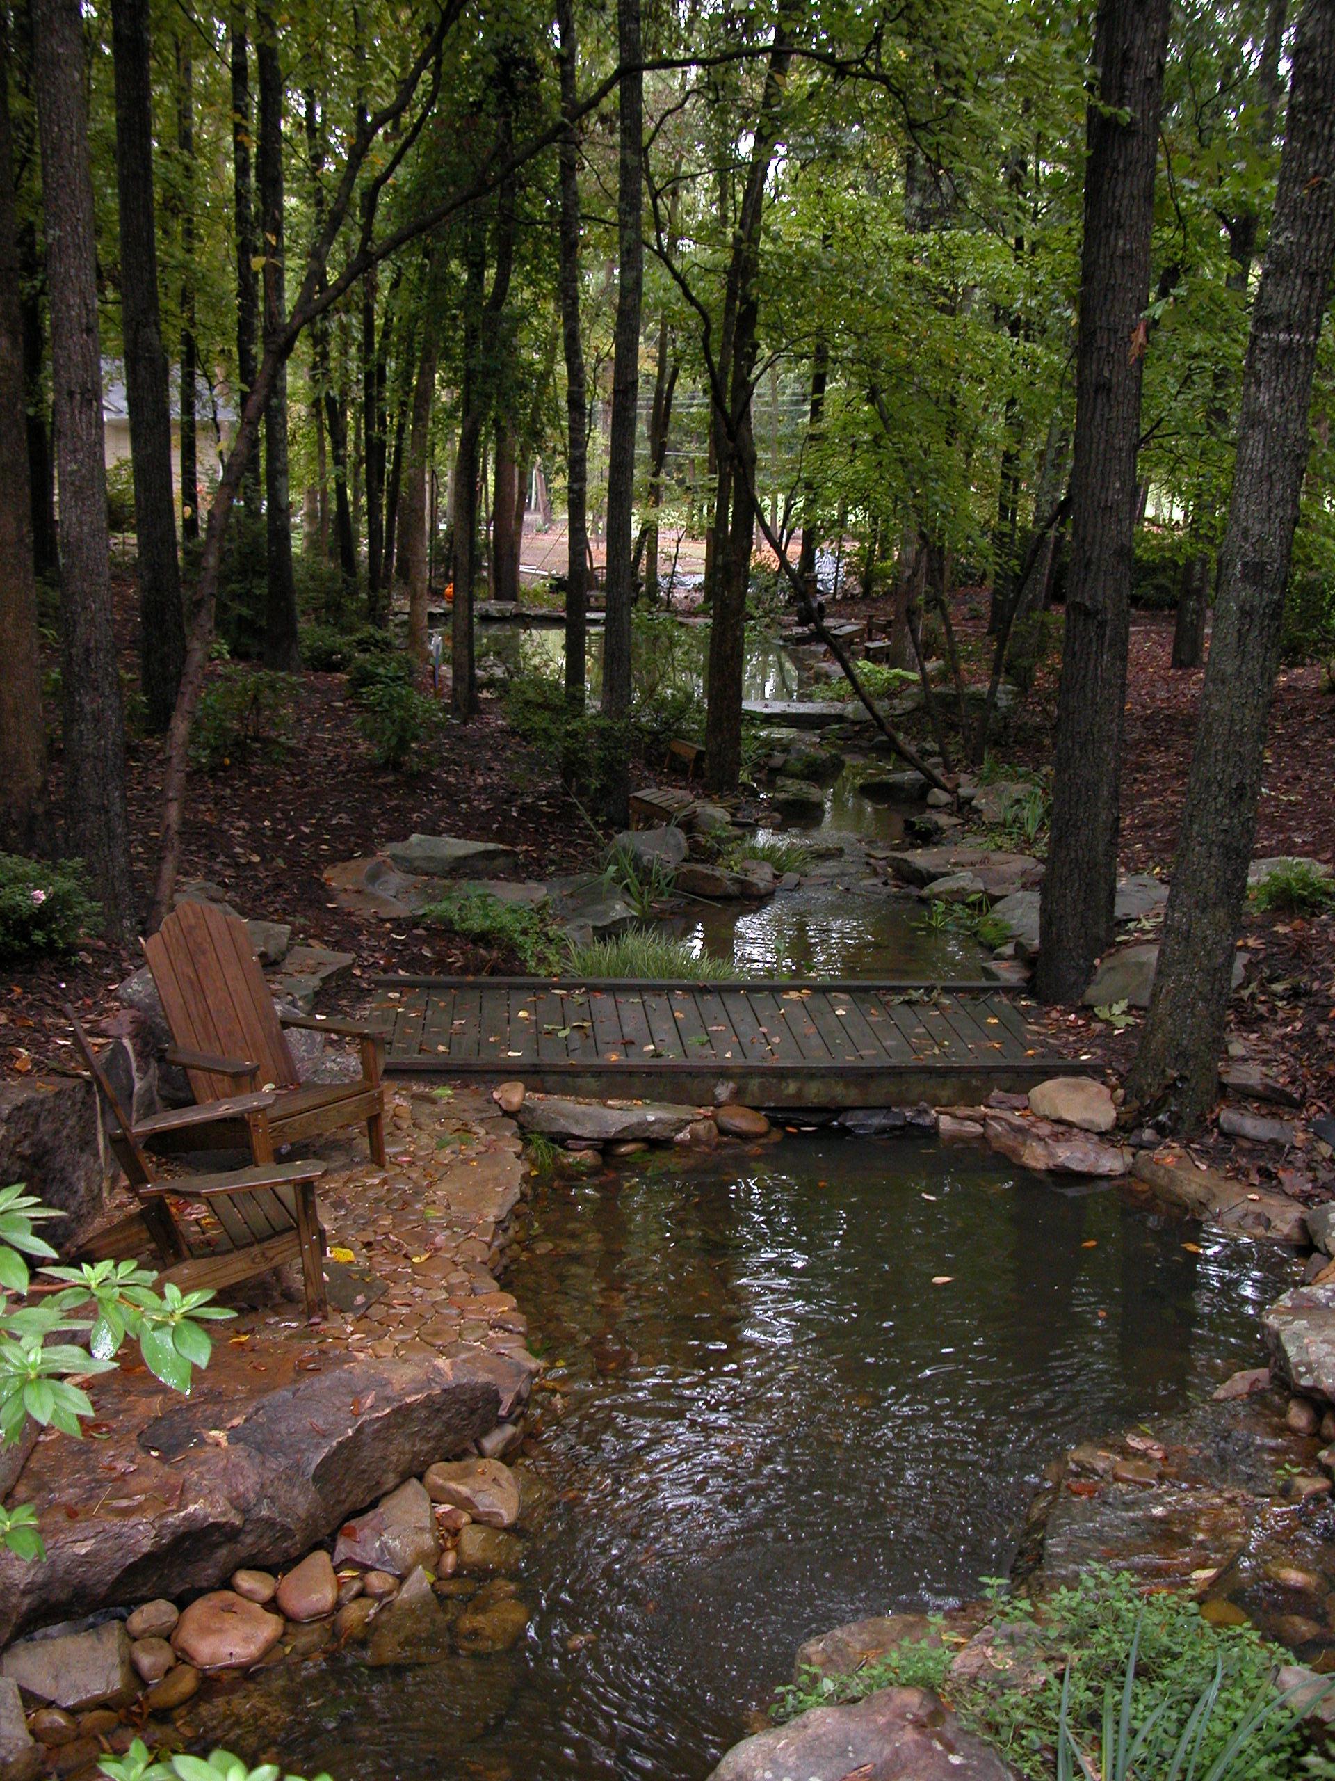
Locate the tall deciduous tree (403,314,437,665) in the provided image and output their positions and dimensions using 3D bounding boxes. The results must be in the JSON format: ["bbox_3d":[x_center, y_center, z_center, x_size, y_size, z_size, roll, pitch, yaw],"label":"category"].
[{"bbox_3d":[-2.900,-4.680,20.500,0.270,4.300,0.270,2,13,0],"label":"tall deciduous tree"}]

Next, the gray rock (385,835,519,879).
[{"bbox_3d":[-1.418,-0.238,11.586,0.857,0.217,0.463,1,14,-6],"label":"gray rock"}]

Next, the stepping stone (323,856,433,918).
[{"bbox_3d":[-1.875,-0.027,11.332,0.660,0.200,0.800,1,14,0],"label":"stepping stone"}]

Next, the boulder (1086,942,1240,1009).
[{"bbox_3d":[2.720,0.470,9.600,0.840,0.300,0.500,2,13,0],"label":"boulder"}]

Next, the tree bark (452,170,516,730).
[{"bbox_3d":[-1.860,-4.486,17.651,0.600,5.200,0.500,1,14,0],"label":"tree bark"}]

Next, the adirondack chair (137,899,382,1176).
[{"bbox_3d":[-1.670,0.610,7.030,0.840,1.000,0.790,13,17,39],"label":"adirondack chair"}]

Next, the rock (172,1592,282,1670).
[{"bbox_3d":[-1.190,1.999,4.721,0.300,0.160,0.230,1,14,0],"label":"rock"}]

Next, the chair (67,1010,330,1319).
[{"bbox_3d":[-1.683,0.954,5.996,0.860,0.980,0.770,-5,15,-26],"label":"chair"}]

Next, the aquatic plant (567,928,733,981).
[{"bbox_3d":[-0.137,0.395,10.177,0.930,0.380,0.600,1,14,-5],"label":"aquatic plant"}]

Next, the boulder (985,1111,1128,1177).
[{"bbox_3d":[1.780,1.180,7.970,0.640,0.240,0.420,6,13,17],"label":"boulder"}]

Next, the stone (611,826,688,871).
[{"bbox_3d":[-0.139,-0.292,12.900,0.540,0.300,0.400,1,14,-5],"label":"stone"}]

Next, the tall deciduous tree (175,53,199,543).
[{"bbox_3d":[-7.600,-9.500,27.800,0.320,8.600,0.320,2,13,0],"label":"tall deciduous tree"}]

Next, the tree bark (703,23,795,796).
[{"bbox_3d":[0.722,-3.933,14.900,0.420,6.360,0.380,2,14,-6],"label":"tree bark"}]

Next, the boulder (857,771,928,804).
[{"bbox_3d":[2.000,-0.910,15.500,0.650,0.290,0.450,2,13,0],"label":"boulder"}]

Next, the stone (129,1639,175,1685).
[{"bbox_3d":[-1.374,2.057,4.664,0.125,0.100,0.120,1,14,0],"label":"stone"}]

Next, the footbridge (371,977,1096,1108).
[{"bbox_3d":[0.286,0.777,9.127,3.630,0.220,1.430,1,14,-5],"label":"footbridge"}]

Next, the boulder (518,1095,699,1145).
[{"bbox_3d":[-0.279,1.086,8.250,0.820,0.200,0.400,1,14,-5],"label":"boulder"}]

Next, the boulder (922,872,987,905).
[{"bbox_3d":[2.050,-0.010,12.450,0.470,0.220,0.360,2,13,0],"label":"boulder"}]

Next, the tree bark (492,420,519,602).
[{"bbox_3d":[-2.790,-6.550,30.100,0.430,3.400,0.430,2,13,0],"label":"tree bark"}]

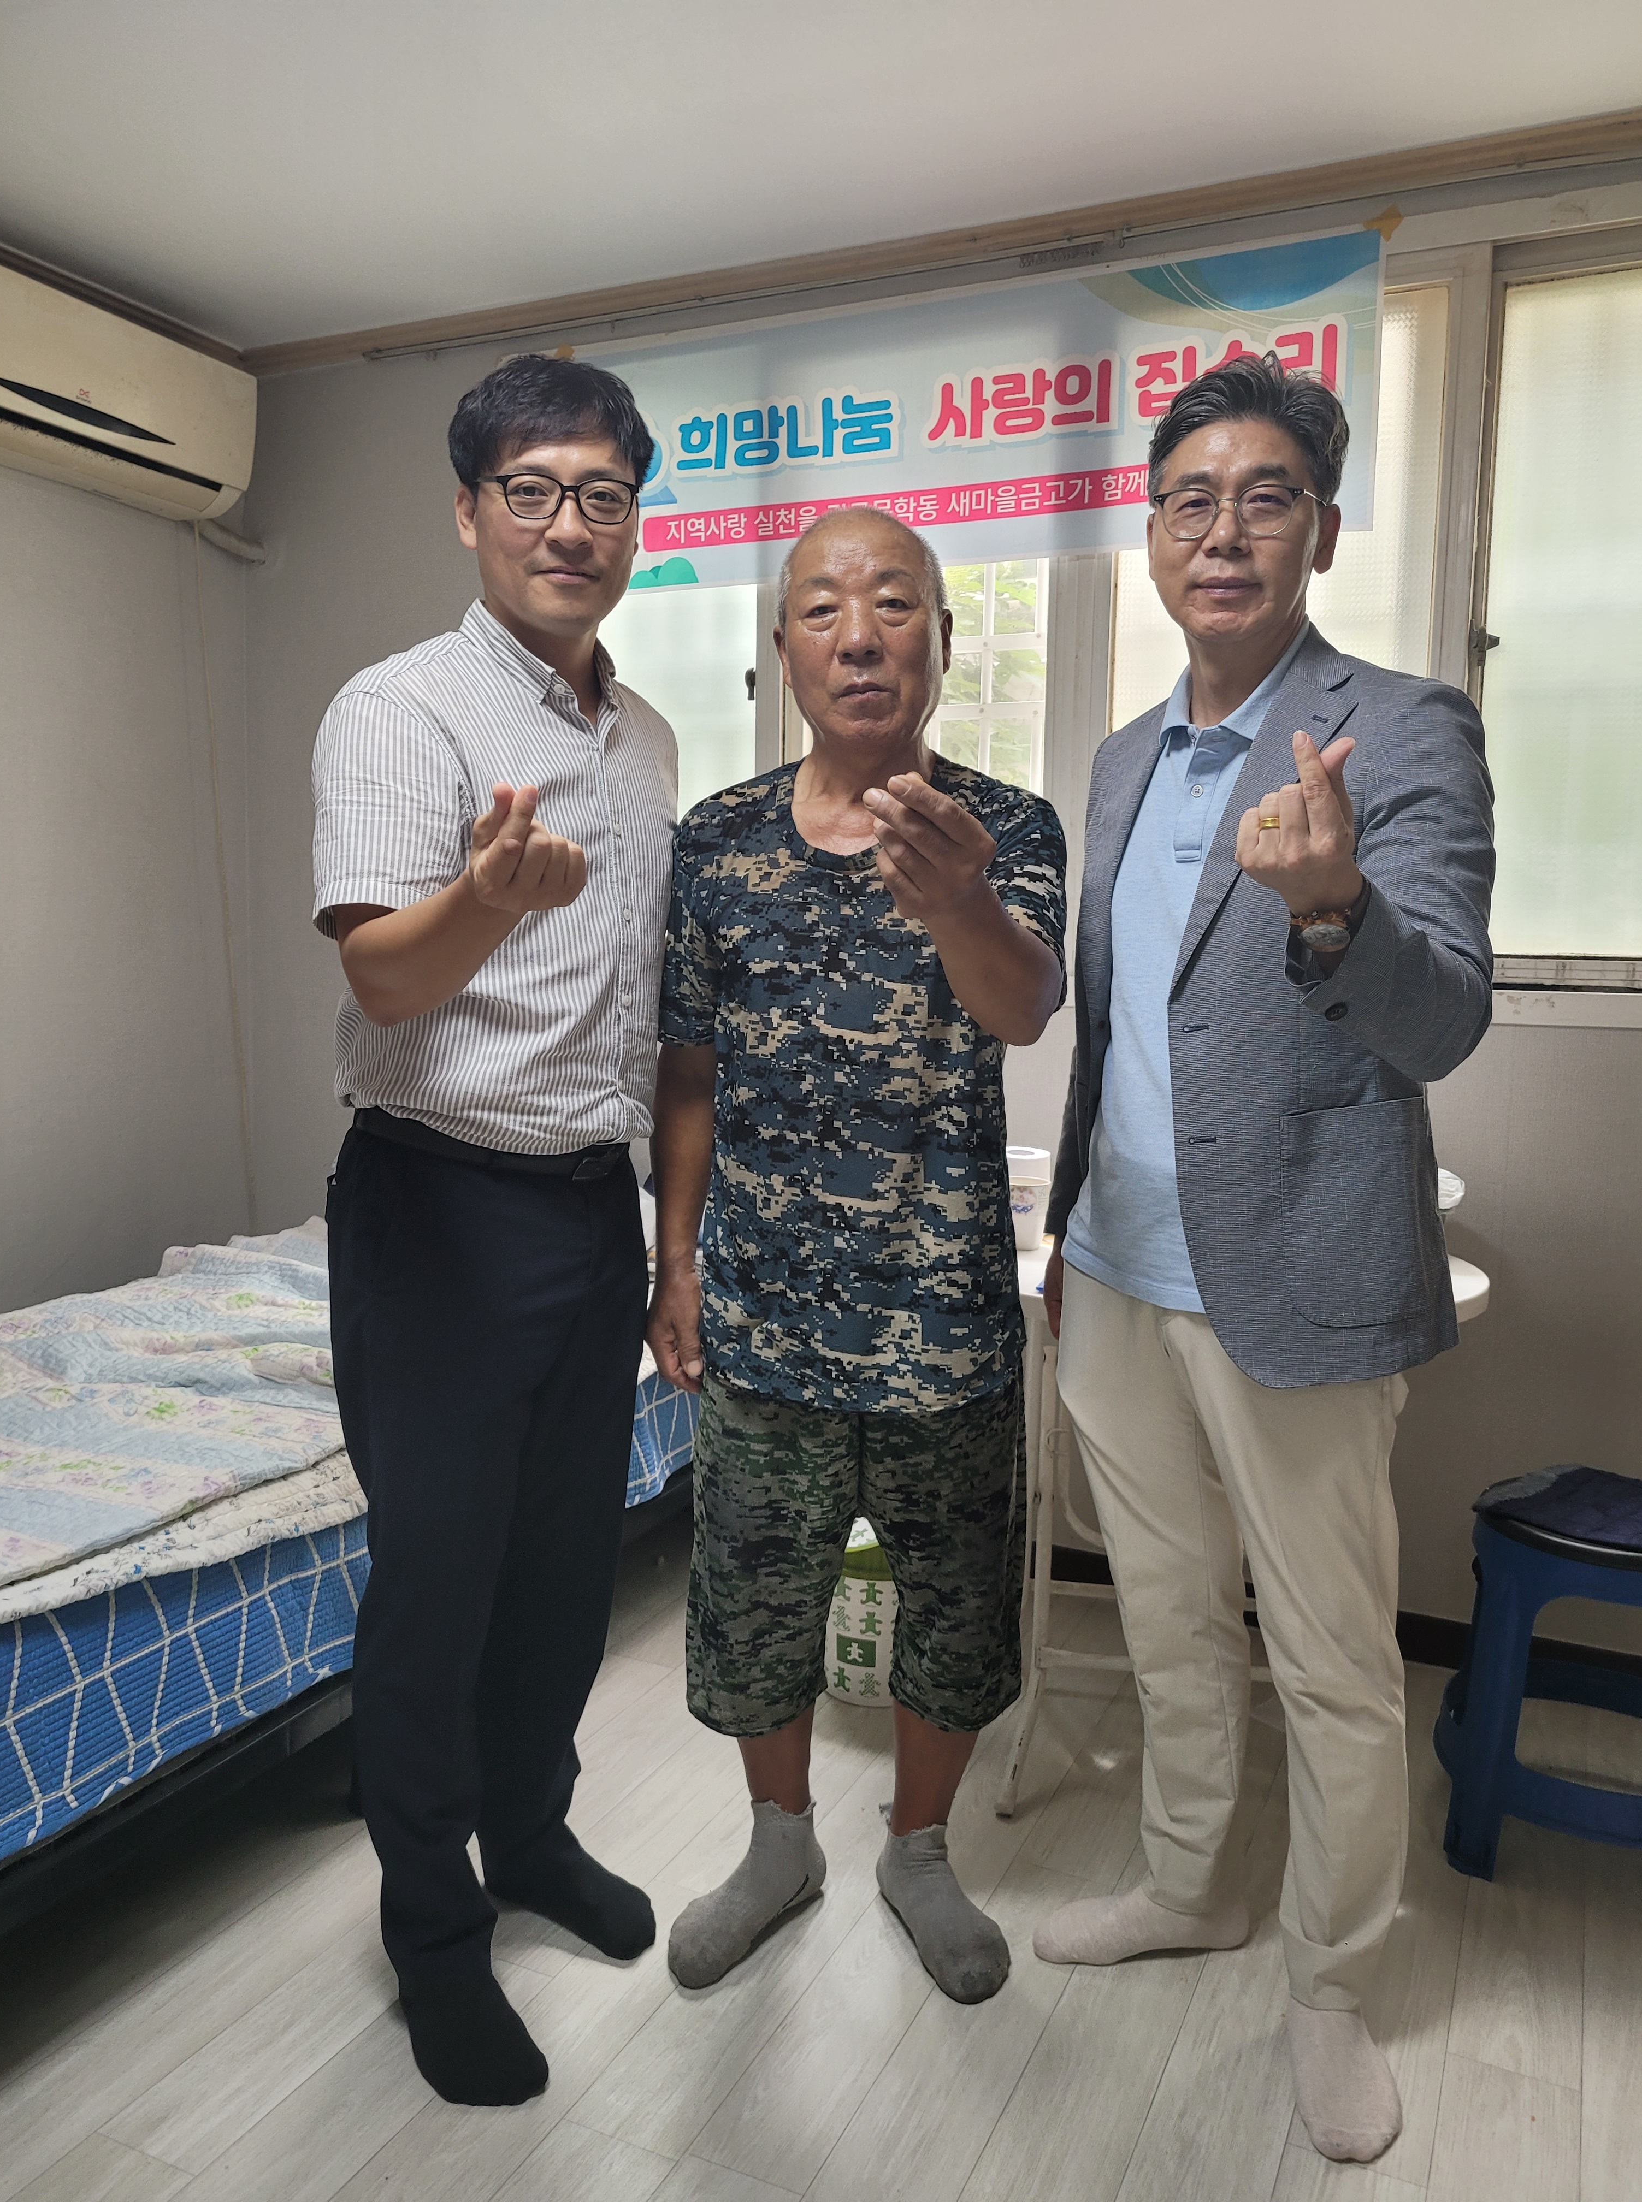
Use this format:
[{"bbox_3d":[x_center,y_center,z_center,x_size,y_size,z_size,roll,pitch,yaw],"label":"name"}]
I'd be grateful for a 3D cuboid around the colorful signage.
[{"bbox_3d":[0.181,-1.128,2.804,1.454,0.437,0.020,4,7,25],"label":"colorful signage"}]

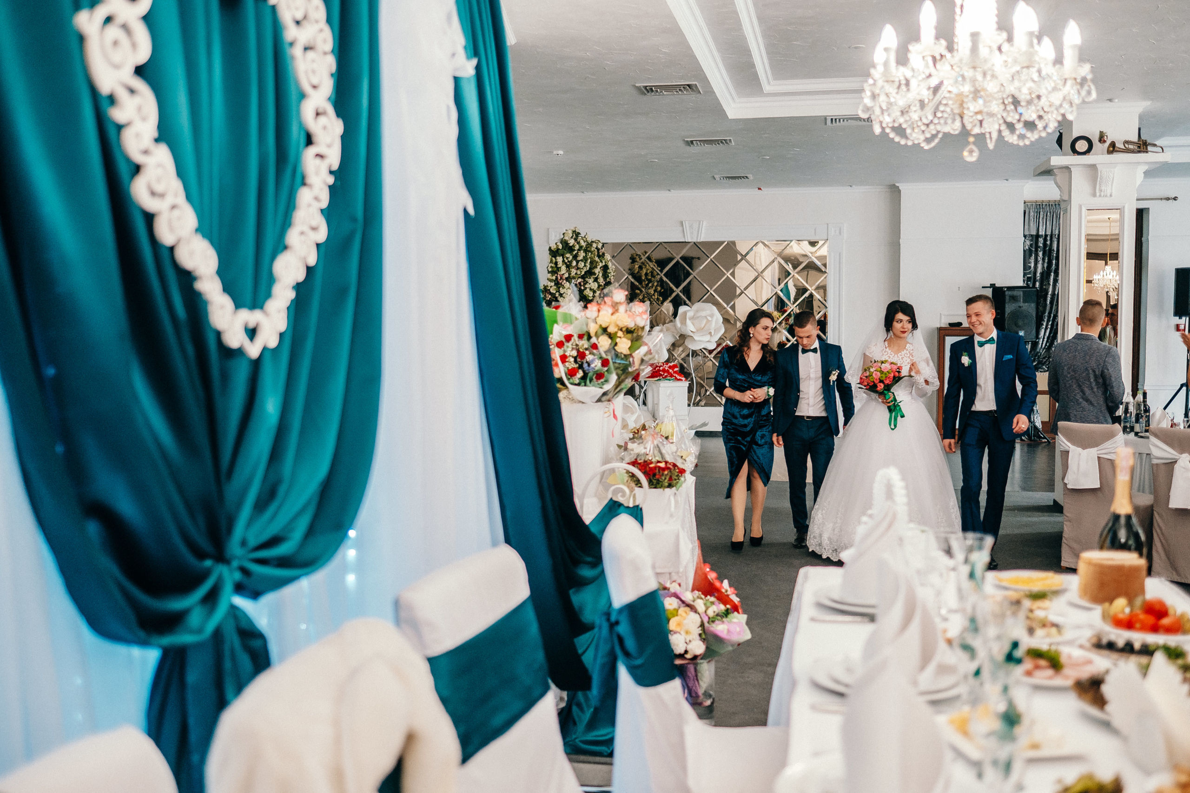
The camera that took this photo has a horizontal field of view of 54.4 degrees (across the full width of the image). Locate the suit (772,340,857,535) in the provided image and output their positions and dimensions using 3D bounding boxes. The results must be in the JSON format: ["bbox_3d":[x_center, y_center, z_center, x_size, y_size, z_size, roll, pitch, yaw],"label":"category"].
[{"bbox_3d":[1.571,0.303,8.300,0.570,1.380,0.320,0,4,12],"label":"suit"}]

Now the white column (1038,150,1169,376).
[{"bbox_3d":[4.146,-0.460,9.580,0.920,2.900,0.920,0,4,12],"label":"white column"}]

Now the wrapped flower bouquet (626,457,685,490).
[{"bbox_3d":[0.281,0.350,5.250,0.260,0.160,0.240,1,3,12],"label":"wrapped flower bouquet"}]

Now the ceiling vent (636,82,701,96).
[{"bbox_3d":[0.651,-2.643,9.941,0.510,0.040,0.500,1,3,12],"label":"ceiling vent"}]

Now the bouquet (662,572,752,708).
[{"bbox_3d":[0.420,0.934,4.450,0.360,0.500,0.360,0,4,6],"label":"bouquet"}]

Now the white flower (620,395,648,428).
[{"bbox_3d":[0.347,0.171,11.500,0.360,0.380,0.220,1,3,12],"label":"white flower"}]

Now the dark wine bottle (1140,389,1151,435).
[{"bbox_3d":[3.881,0.111,8.150,0.076,0.315,0.076,0,4,12],"label":"dark wine bottle"}]

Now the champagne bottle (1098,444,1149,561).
[{"bbox_3d":[1.060,0.257,2.330,0.088,0.312,0.088,1,4,24],"label":"champagne bottle"}]

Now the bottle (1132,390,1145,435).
[{"bbox_3d":[4.020,0.124,8.550,0.090,0.325,0.090,1,3,12],"label":"bottle"}]

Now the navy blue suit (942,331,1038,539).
[{"bbox_3d":[2.613,0.316,7.650,0.600,1.480,0.360,1,4,19],"label":"navy blue suit"}]

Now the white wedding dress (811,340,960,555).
[{"bbox_3d":[2.071,0.334,8.256,1.080,1.500,1.040,1,3,13],"label":"white wedding dress"}]

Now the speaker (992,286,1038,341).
[{"bbox_3d":[5.630,-1.099,15.500,0.470,0.710,0.420,0,3,-5],"label":"speaker"}]

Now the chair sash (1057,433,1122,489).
[{"bbox_3d":[3.115,0.400,7.280,0.420,0.350,0.130,3,5,43],"label":"chair sash"}]

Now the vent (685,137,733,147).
[{"bbox_3d":[1.276,-2.807,12.764,0.510,0.040,0.500,1,3,12],"label":"vent"}]

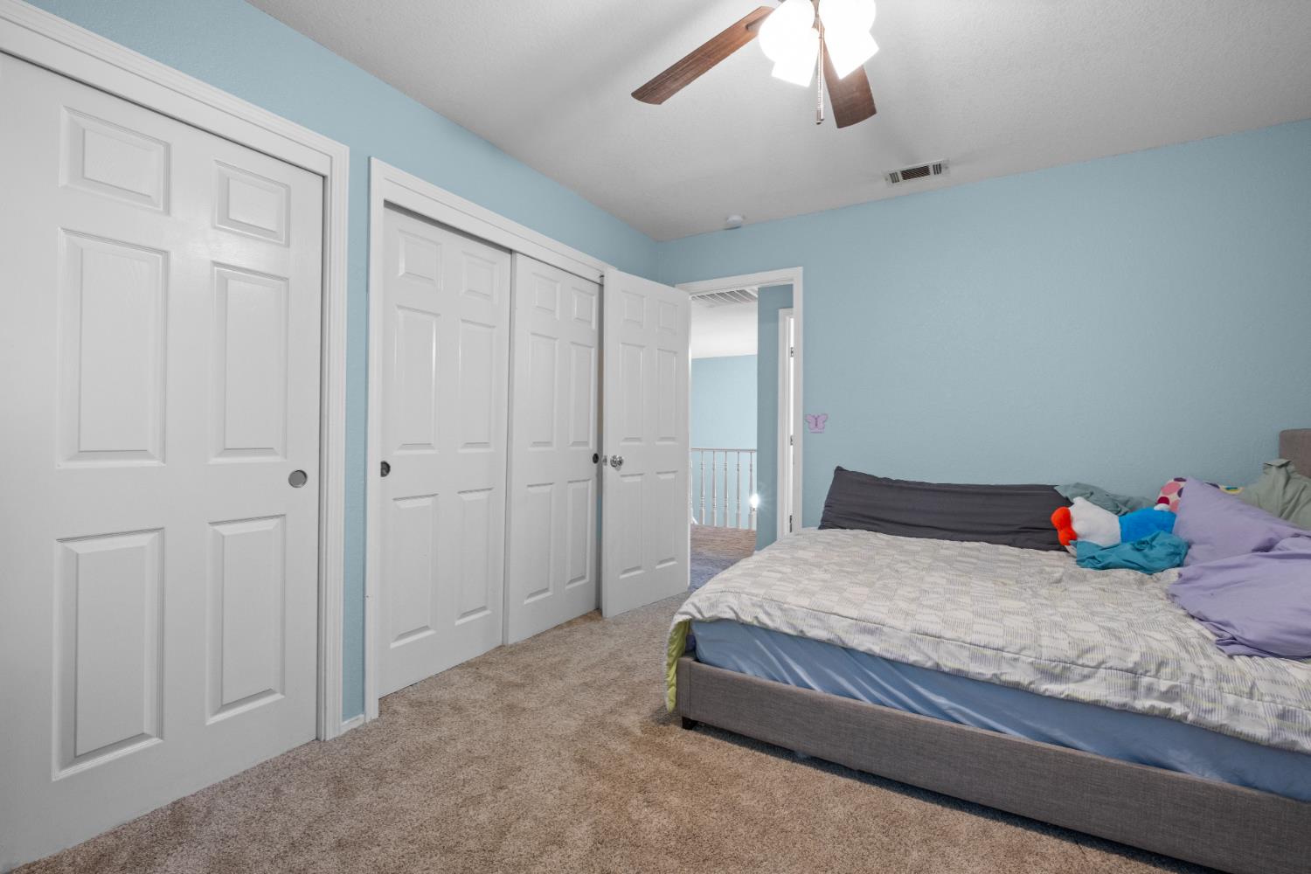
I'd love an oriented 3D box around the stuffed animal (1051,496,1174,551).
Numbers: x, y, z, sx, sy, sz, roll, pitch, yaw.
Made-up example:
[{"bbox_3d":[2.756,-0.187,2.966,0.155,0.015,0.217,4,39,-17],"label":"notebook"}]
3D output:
[{"bbox_3d":[1.925,0.391,2.269,0.460,0.260,0.260,1,0,32],"label":"stuffed animal"}]

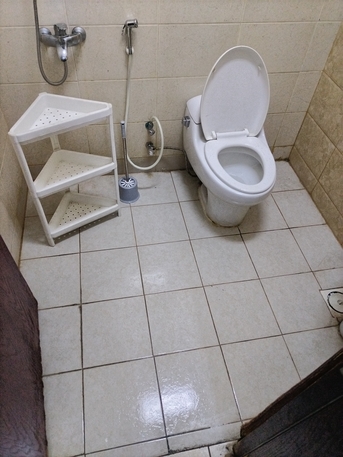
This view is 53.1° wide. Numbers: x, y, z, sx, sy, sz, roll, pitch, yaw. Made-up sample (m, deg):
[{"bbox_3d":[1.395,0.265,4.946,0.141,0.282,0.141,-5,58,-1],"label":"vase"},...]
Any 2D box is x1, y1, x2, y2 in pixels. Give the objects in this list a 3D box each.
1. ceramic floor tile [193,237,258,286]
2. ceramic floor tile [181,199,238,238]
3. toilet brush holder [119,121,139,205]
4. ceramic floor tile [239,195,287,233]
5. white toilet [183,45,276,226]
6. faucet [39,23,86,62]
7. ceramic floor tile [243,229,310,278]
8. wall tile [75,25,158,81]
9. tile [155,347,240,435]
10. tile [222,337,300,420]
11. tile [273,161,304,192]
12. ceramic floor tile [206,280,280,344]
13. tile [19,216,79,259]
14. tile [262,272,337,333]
[{"bbox_3d":[0.277,0.165,1.846,0.297,0.010,0.302,-6,50,-9],"label":"ceramic floor tile"},{"bbox_3d":[0.225,-0.059,2.038,0.297,0.010,0.297,-6,50,-9],"label":"ceramic floor tile"},{"bbox_3d":[-0.238,-0.363,1.917,0.125,0.500,0.125,-6,50,-9],"label":"toilet brush holder"},{"bbox_3d":[0.519,-0.091,2.088,0.297,0.010,0.297,-6,50,-9],"label":"ceramic floor tile"},{"bbox_3d":[0.350,-0.426,1.802,0.450,0.840,0.660,-6,50,-9],"label":"white toilet"},{"bbox_3d":[-0.474,-0.822,1.495,0.207,0.130,0.154,-6,50,-9],"label":"faucet"},{"bbox_3d":[0.574,0.135,1.883,0.300,0.010,0.300,-6,50,-9],"label":"ceramic floor tile"},{"bbox_3d":[-0.265,-0.846,1.662,0.402,0.253,0.010,-6,50,-9],"label":"wall tile"},{"bbox_3d":[0.097,0.656,1.417,0.297,0.010,0.302,-6,50,-9],"label":"tile"},{"bbox_3d":[0.395,0.624,1.462,0.297,0.010,0.297,-6,50,-9],"label":"tile"},{"bbox_3d":[0.728,-0.349,2.313,0.248,0.010,0.281,-6,50,-9],"label":"tile"},{"bbox_3d":[0.337,0.395,1.646,0.300,0.010,0.300,-6,50,-9],"label":"ceramic floor tile"},{"bbox_3d":[-0.655,0.038,1.883,0.300,0.010,0.300,-6,50,-9],"label":"tile"},{"bbox_3d":[0.632,0.365,1.704,0.297,0.010,0.297,-6,50,-9],"label":"tile"}]

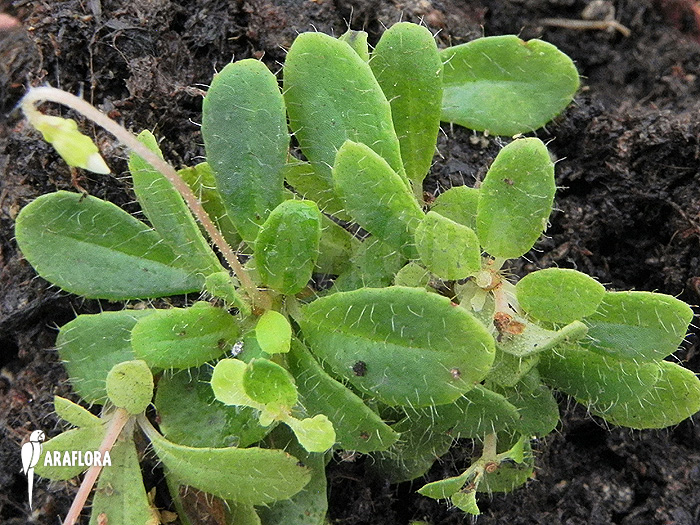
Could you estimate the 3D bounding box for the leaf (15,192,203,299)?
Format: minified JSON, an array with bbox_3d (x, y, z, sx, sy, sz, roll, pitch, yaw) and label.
[{"bbox_3d":[-0.057,-0.003,0.281,0.048,0.008,0.020,15,68,3],"label":"leaf"}]

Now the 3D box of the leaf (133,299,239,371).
[{"bbox_3d":[-0.042,0.018,0.295,0.027,0.004,0.016,-7,66,-11],"label":"leaf"}]

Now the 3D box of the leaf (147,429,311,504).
[{"bbox_3d":[-0.029,0.048,0.278,0.041,0.004,0.014,8,54,6],"label":"leaf"}]

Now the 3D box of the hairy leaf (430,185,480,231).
[{"bbox_3d":[0.029,-0.014,0.317,0.015,0.004,0.014,7,66,8],"label":"hairy leaf"}]

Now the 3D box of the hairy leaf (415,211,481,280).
[{"bbox_3d":[0.023,-0.003,0.270,0.018,0.004,0.013,42,85,-9],"label":"hairy leaf"}]

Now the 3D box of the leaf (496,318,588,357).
[{"bbox_3d":[0.048,0.017,0.295,0.024,0.005,0.011,-6,65,15],"label":"leaf"}]

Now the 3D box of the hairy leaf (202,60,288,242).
[{"bbox_3d":[-0.024,-0.027,0.284,0.019,0.006,0.046,-8,79,4],"label":"hairy leaf"}]

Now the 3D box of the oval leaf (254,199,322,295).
[{"bbox_3d":[-0.016,-0.004,0.298,0.016,0.027,0.005,5,27,1],"label":"oval leaf"}]

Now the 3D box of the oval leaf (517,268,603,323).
[{"bbox_3d":[0.048,0.007,0.267,0.020,0.004,0.013,-6,69,8],"label":"oval leaf"}]

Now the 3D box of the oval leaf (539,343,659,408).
[{"bbox_3d":[0.058,0.024,0.273,0.029,0.005,0.015,12,65,6],"label":"oval leaf"}]

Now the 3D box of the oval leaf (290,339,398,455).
[{"bbox_3d":[-0.003,0.032,0.292,0.015,0.004,0.039,-39,67,-19],"label":"oval leaf"}]

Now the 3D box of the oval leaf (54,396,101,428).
[{"bbox_3d":[-0.061,0.034,0.263,0.013,0.003,0.005,34,49,-26],"label":"oval leaf"}]

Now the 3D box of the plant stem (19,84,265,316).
[{"bbox_3d":[-0.051,-0.015,0.299,0.062,0.057,0.018,17,52,14],"label":"plant stem"}]

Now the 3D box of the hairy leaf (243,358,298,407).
[{"bbox_3d":[-0.019,0.029,0.281,0.013,0.003,0.010,29,72,-4],"label":"hairy leaf"}]

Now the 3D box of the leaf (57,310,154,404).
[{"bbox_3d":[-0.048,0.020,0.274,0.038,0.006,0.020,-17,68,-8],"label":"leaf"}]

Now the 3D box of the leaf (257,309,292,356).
[{"bbox_3d":[-0.017,0.016,0.267,0.008,0.003,0.013,-14,51,-5],"label":"leaf"}]

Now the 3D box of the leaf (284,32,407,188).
[{"bbox_3d":[0.001,-0.036,0.287,0.021,0.007,0.043,-28,94,4],"label":"leaf"}]

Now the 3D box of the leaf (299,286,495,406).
[{"bbox_3d":[0.011,0.018,0.269,0.046,0.008,0.023,12,69,7],"label":"leaf"}]

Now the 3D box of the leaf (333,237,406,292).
[{"bbox_3d":[0.005,0.000,0.309,0.020,0.004,0.017,-2,62,-9],"label":"leaf"}]

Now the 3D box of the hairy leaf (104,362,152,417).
[{"bbox_3d":[-0.052,0.029,0.276,0.011,0.003,0.013,0,95,0],"label":"hairy leaf"}]

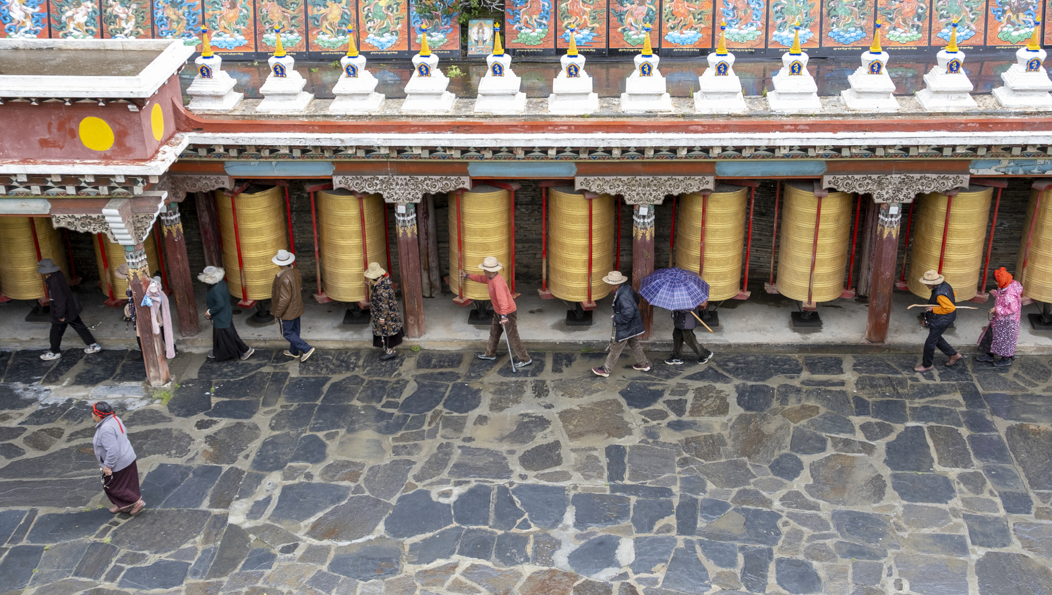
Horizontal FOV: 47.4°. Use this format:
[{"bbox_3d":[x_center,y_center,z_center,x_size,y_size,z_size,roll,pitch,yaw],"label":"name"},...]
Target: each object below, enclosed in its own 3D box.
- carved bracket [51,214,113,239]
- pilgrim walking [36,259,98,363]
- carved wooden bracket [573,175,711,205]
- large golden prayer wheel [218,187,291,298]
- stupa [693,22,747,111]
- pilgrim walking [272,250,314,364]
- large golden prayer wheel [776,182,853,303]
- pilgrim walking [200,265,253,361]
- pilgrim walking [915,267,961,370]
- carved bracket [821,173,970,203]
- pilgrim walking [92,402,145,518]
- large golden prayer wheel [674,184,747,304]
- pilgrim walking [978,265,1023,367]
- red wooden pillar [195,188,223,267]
[{"bbox_3d":[-5.661,-0.943,15.657,0.970,0.395,0.200,0,27,4],"label":"carved bracket"},{"bbox_3d":[-6.876,0.155,17.688,0.841,1.587,0.511,0,25,4],"label":"pilgrim walking"},{"bbox_3d":[1.620,-1.510,16.378,1.870,0.395,0.210,0,27,4],"label":"carved wooden bracket"},{"bbox_3d":[-4.095,-0.922,18.145,0.969,1.699,0.969,-1,25,1],"label":"large golden prayer wheel"},{"bbox_3d":[2.745,-3.293,16.894,0.717,1.179,0.717,0,25,4],"label":"stupa"},{"bbox_3d":[-3.474,0.124,17.708,0.537,1.750,0.550,5,26,11],"label":"pilgrim walking"},{"bbox_3d":[4.238,-0.900,17.584,0.969,1.690,0.969,0,25,4],"label":"large golden prayer wheel"},{"bbox_3d":[-4.488,0.223,17.799,0.664,1.520,0.520,2,26,7],"label":"pilgrim walking"},{"bbox_3d":[5.987,0.316,17.180,0.680,1.560,0.520,-2,25,0],"label":"pilgrim walking"},{"bbox_3d":[4.948,-1.493,16.159,1.910,0.395,0.210,0,27,4],"label":"carved bracket"},{"bbox_3d":[-4.907,1.924,14.366,0.520,1.548,0.460,0,25,2],"label":"pilgrim walking"},{"bbox_3d":[2.785,-0.937,18.048,0.990,1.735,0.990,0,26,2],"label":"large golden prayer wheel"},{"bbox_3d":[6.688,0.269,16.860,0.554,1.523,0.490,0,25,4],"label":"pilgrim walking"},{"bbox_3d":[-5.100,-1.169,19.263,0.300,2.420,0.300,0,26,2],"label":"red wooden pillar"}]

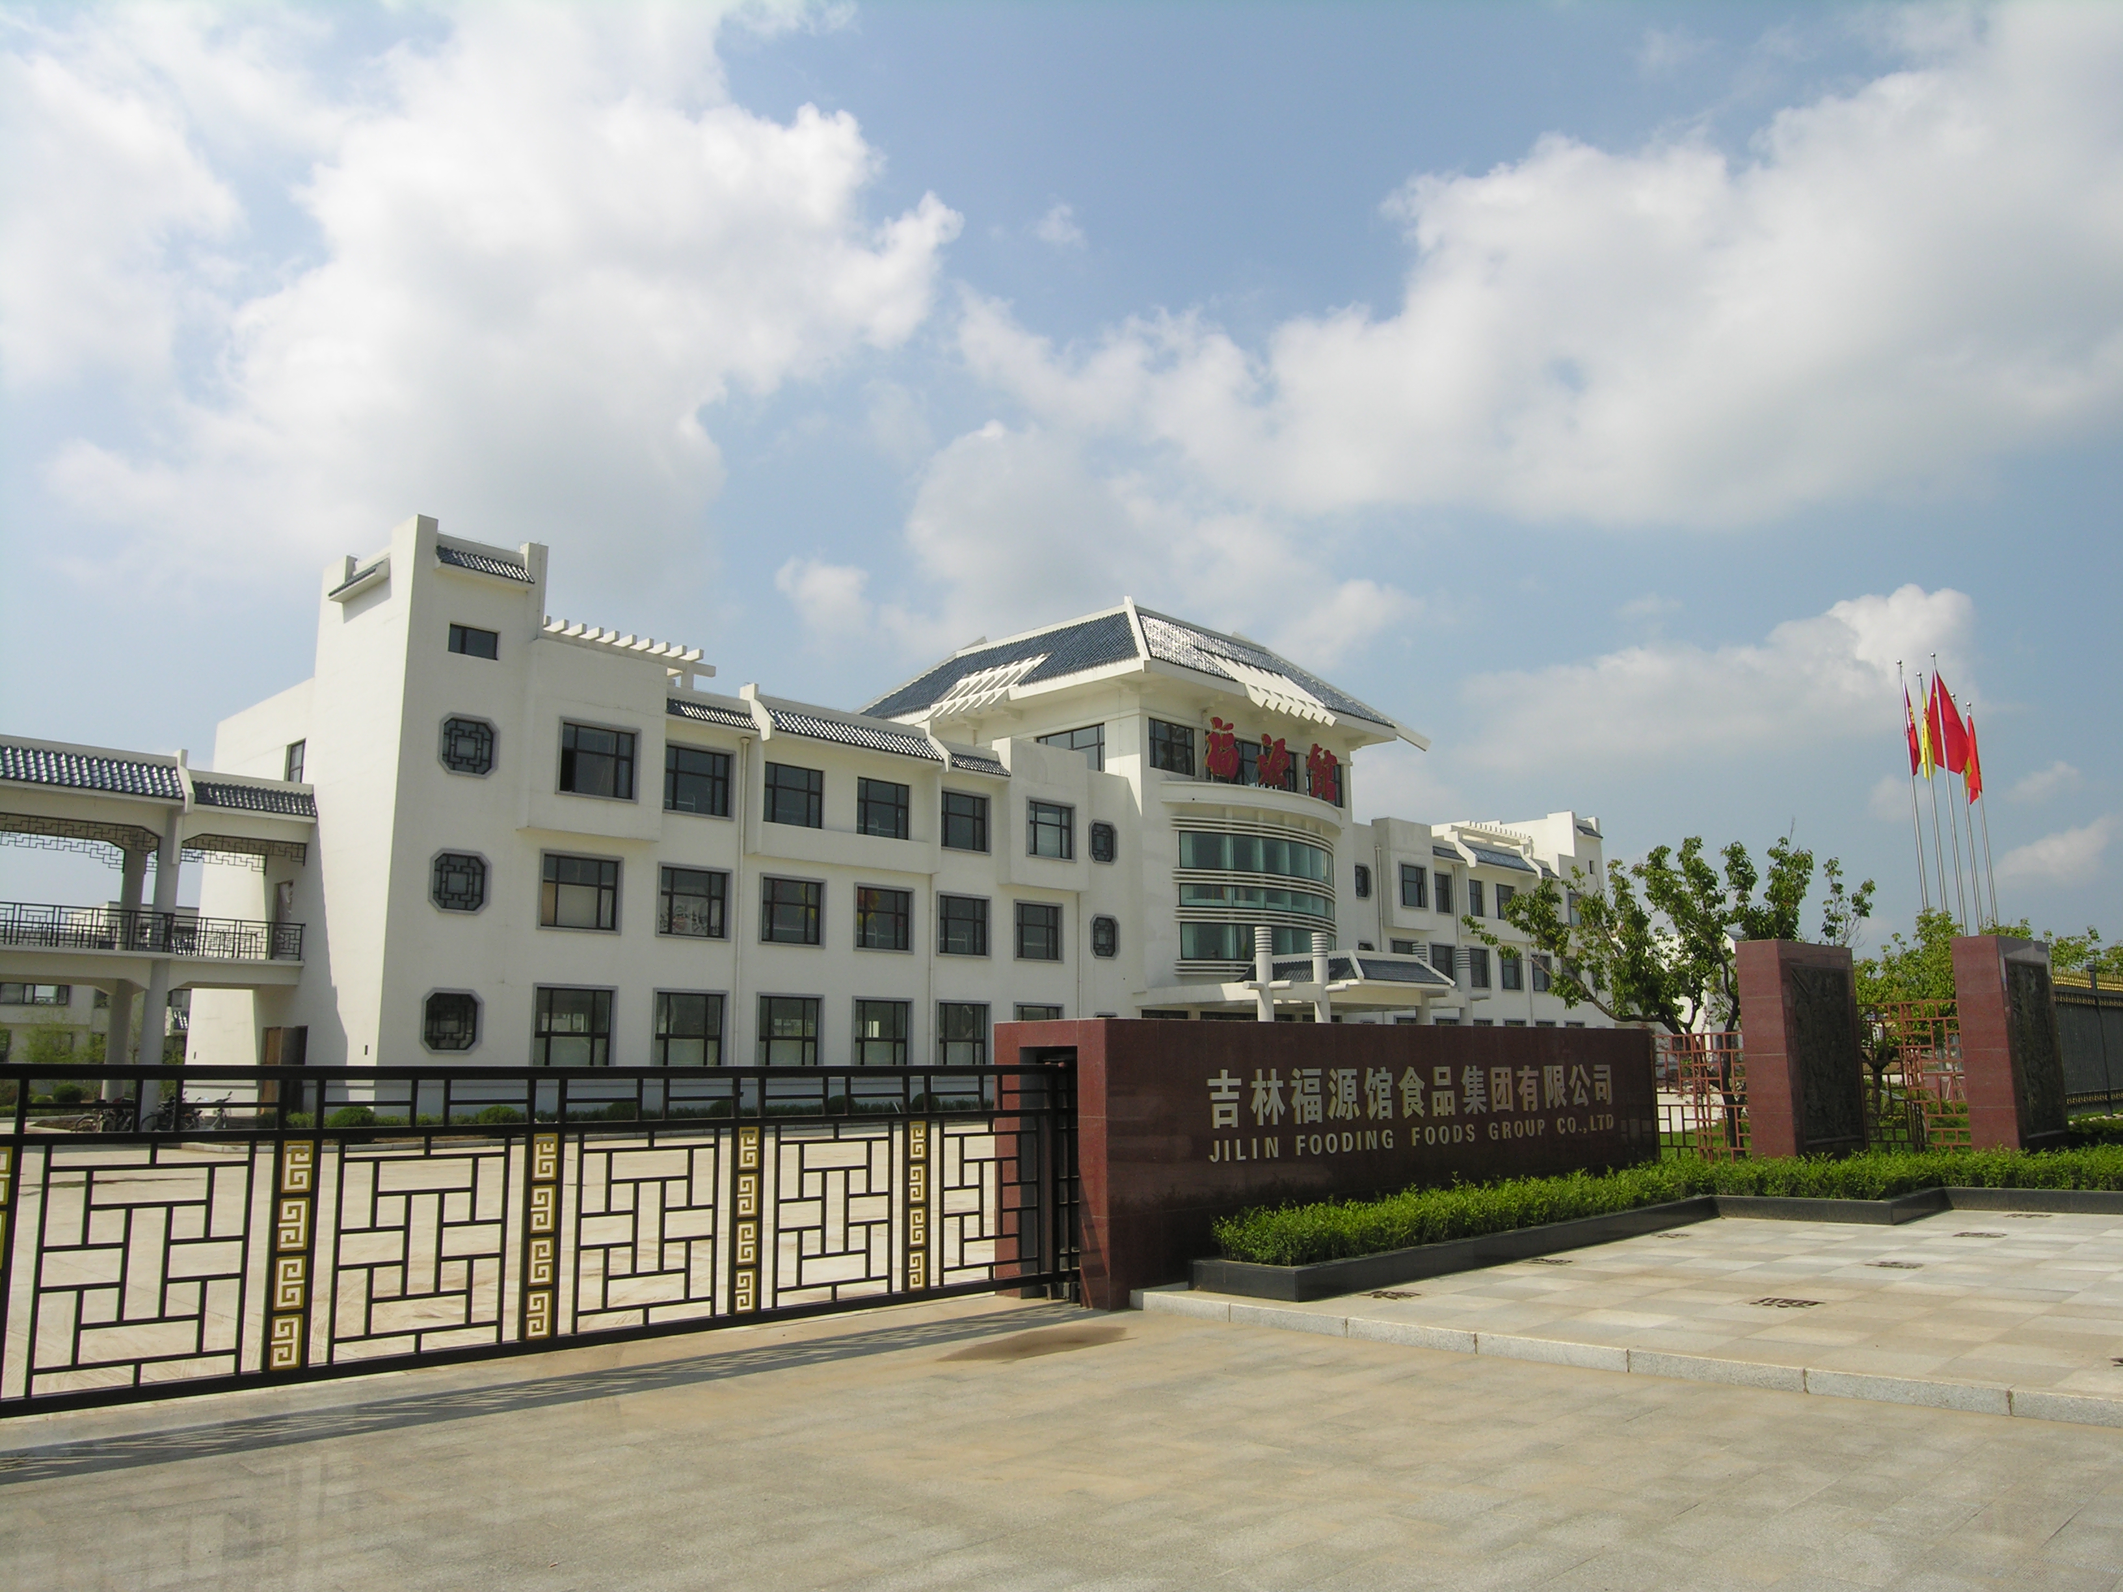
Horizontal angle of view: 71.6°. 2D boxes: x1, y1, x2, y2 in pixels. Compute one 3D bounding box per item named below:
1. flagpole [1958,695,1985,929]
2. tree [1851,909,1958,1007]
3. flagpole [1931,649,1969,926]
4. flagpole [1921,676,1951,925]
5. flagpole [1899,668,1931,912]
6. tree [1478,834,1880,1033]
[{"bbox_3d":[29.197,3.130,46.908,0.200,13.350,0.200,10,-14,-43],"label":"flagpole"},{"bbox_3d":[16.287,4.479,28.354,4.500,4.500,4.500,0,-10,0],"label":"tree"},{"bbox_3d":[27.810,2.414,45.593,0.200,14.337,0.200,10,-14,-43],"label":"flagpole"},{"bbox_3d":[26.454,2.667,44.179,0.200,13.350,0.200,10,-14,-43],"label":"flagpole"},{"bbox_3d":[25.084,2.435,42.814,0.200,13.350,0.200,10,-14,-43],"label":"flagpole"},{"bbox_3d":[10.114,3.370,24.280,6.200,5.400,5.800,0,-10,0],"label":"tree"}]

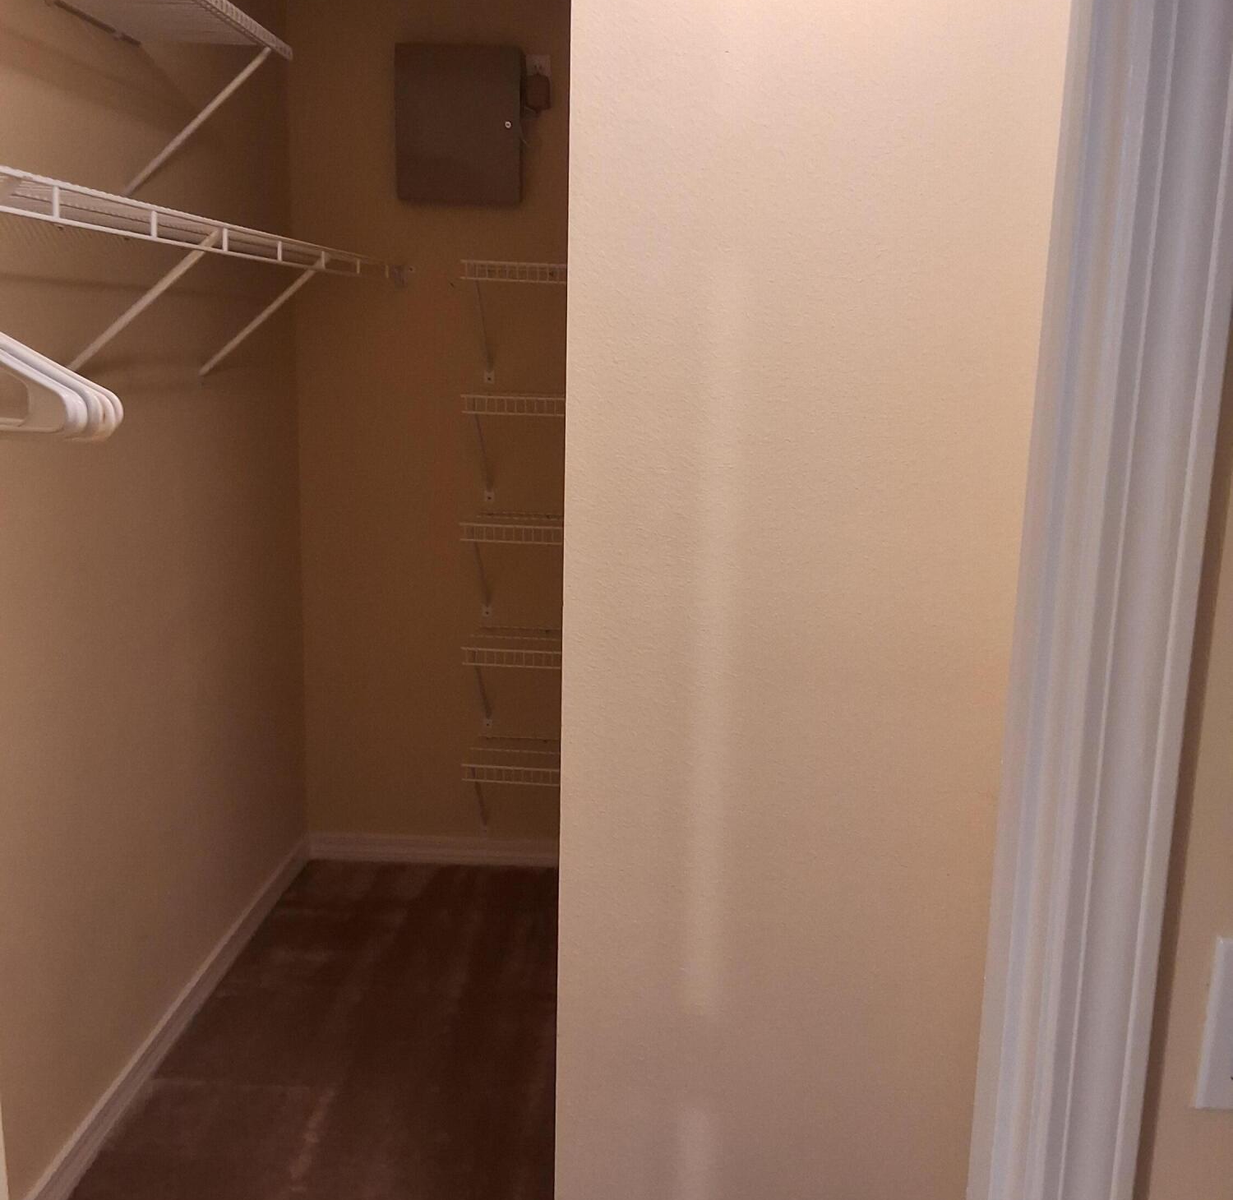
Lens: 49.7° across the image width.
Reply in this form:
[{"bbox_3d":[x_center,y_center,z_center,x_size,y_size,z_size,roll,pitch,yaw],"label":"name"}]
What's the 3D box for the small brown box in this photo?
[{"bbox_3d":[-0.405,-1.226,3.447,0.323,0.385,0.090,2,11,2],"label":"small brown box"}]

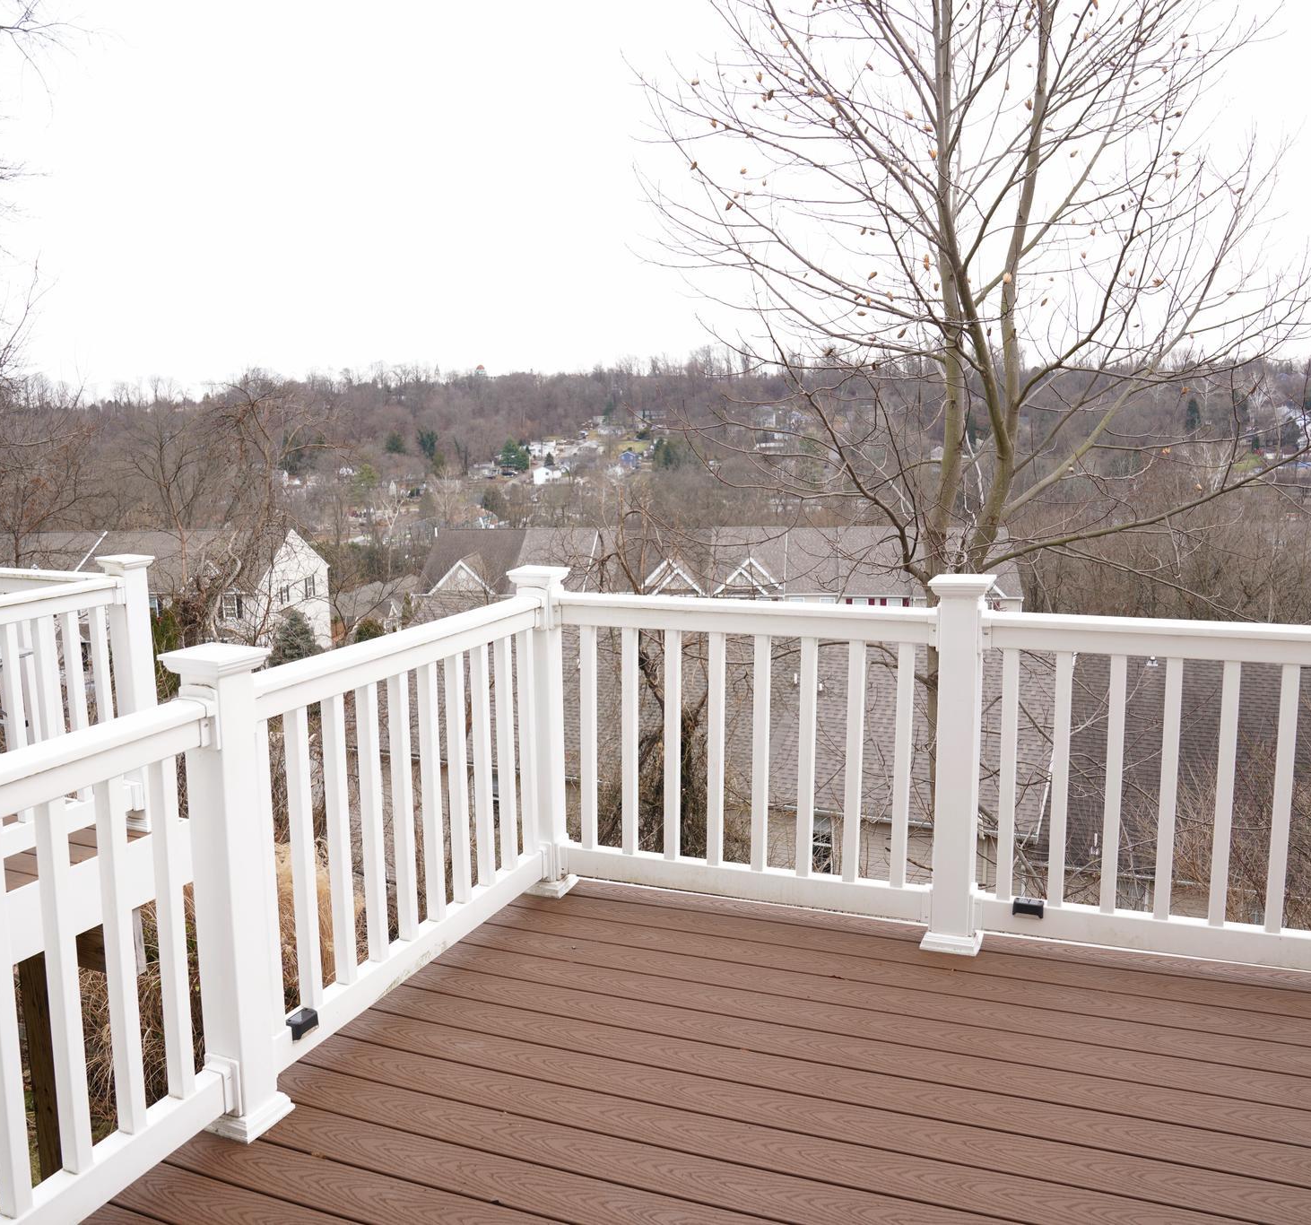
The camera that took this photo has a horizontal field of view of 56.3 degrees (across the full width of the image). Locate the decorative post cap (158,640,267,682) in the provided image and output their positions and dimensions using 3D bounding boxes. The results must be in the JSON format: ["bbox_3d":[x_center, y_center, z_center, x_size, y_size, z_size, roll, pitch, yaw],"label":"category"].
[{"bbox_3d":[-0.868,0.095,2.414,0.147,0.052,0.147,3,9,21],"label":"decorative post cap"}]

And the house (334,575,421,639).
[{"bbox_3d":[-24.500,0.000,108.000,8.500,6.300,10.500,3,9,26],"label":"house"}]

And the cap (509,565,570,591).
[{"bbox_3d":[-0.346,-0.107,3.690,0.147,0.052,0.147,3,9,21],"label":"cap"}]

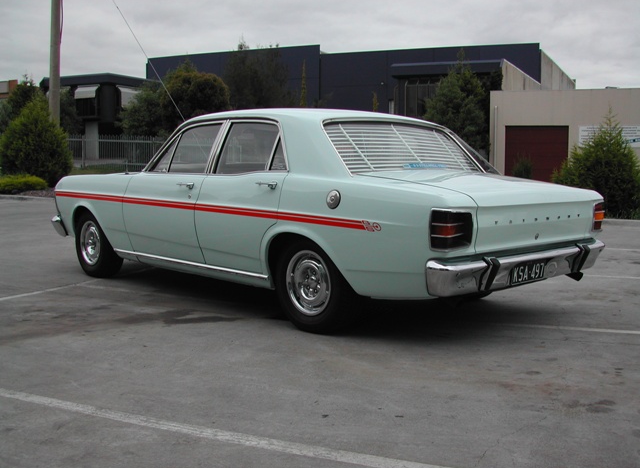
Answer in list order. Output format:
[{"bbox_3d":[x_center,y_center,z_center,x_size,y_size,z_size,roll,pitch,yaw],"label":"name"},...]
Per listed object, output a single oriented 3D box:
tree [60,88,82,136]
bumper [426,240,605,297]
[{"bbox_3d":[-14.432,-6.120,40.000,1.822,4.327,1.822,0,5,0],"label":"tree"},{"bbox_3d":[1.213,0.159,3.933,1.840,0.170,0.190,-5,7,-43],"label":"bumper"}]

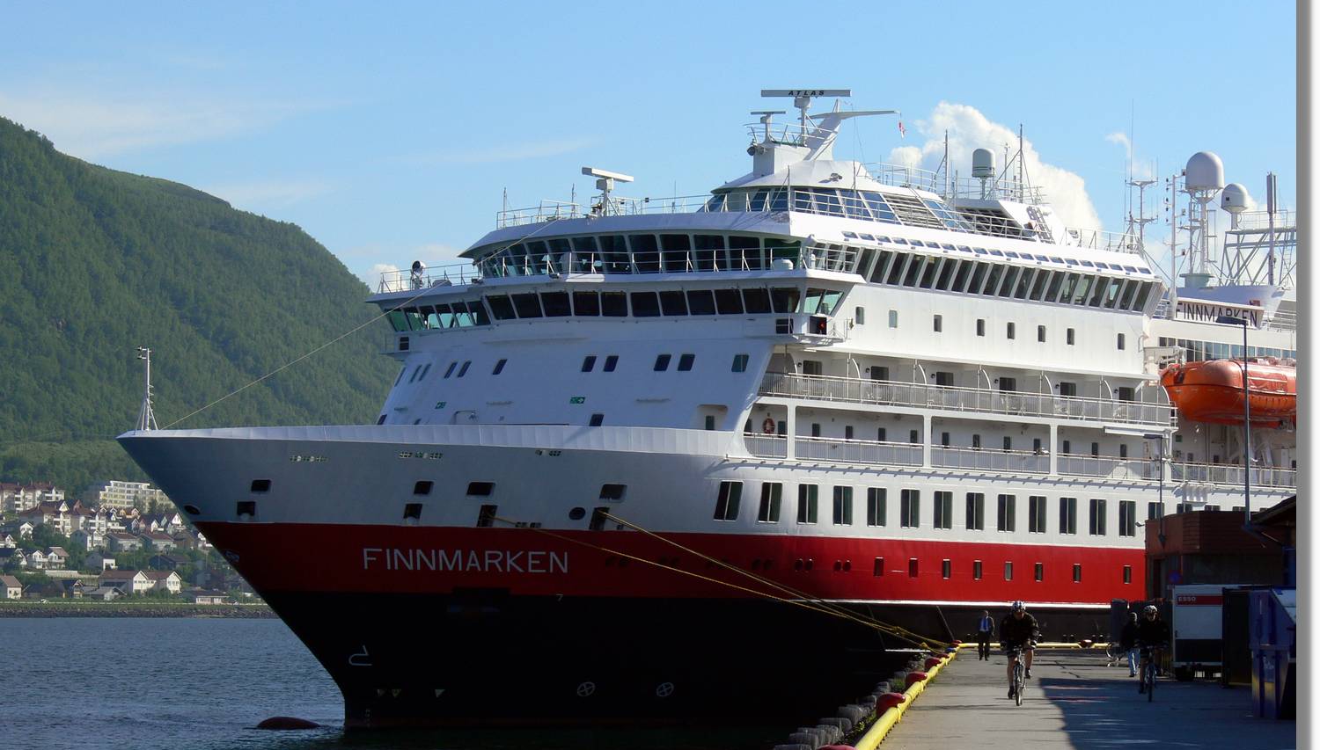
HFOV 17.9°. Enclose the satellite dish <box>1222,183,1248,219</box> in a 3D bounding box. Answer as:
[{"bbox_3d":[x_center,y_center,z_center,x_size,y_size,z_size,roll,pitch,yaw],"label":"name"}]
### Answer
[{"bbox_3d":[30.789,-9.389,224.636,1.470,1.750,1.470,1,-3,0],"label":"satellite dish"}]

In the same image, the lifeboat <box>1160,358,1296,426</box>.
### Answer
[{"bbox_3d":[27.788,0.855,204.375,3.800,3.200,11.000,-2,-4,43],"label":"lifeboat"}]

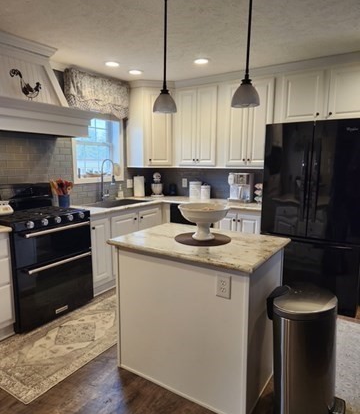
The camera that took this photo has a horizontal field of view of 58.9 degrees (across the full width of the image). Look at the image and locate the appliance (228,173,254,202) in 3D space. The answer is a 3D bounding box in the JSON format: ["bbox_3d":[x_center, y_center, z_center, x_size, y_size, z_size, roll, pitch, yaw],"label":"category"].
[{"bbox_3d":[0.825,-0.251,4.165,0.291,0.372,0.271,5,9,33],"label":"appliance"}]

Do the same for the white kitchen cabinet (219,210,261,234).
[{"bbox_3d":[0.865,0.434,4.019,0.643,0.874,0.613,5,9,33],"label":"white kitchen cabinet"}]

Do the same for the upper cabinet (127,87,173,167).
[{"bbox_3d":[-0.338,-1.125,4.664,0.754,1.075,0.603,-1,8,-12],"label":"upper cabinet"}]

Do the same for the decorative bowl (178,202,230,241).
[{"bbox_3d":[0.165,0.107,2.171,0.347,0.217,0.347,0,8,0],"label":"decorative bowl"}]

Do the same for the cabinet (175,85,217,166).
[{"bbox_3d":[0.303,-1.080,4.353,0.633,1.065,0.342,5,9,33],"label":"cabinet"}]

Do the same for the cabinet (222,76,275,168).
[{"bbox_3d":[0.906,-1.025,3.966,0.633,1.065,0.342,5,9,33],"label":"cabinet"}]

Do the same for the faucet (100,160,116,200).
[{"bbox_3d":[-0.910,-0.318,4.048,0.271,0.533,0.101,5,9,33],"label":"faucet"}]

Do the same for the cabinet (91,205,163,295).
[{"bbox_3d":[-0.850,0.431,3.987,0.613,0.874,1.327,5,9,33],"label":"cabinet"}]

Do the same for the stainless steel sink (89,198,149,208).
[{"bbox_3d":[-0.778,0.045,4.100,0.533,0.201,0.854,5,9,33],"label":"stainless steel sink"}]

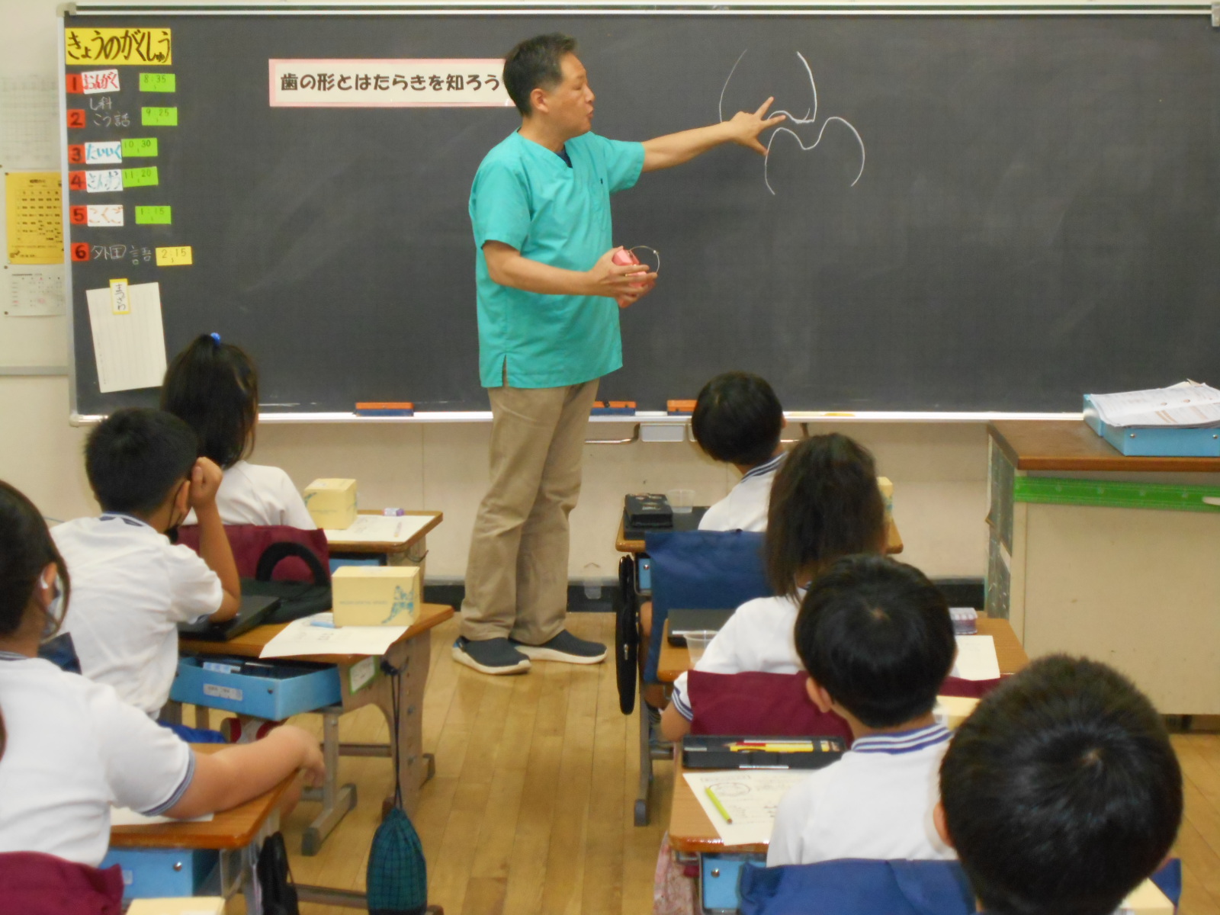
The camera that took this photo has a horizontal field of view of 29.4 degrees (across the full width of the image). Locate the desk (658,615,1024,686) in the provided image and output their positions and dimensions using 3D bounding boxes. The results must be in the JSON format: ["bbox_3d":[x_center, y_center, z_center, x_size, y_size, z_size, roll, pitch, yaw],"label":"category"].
[{"bbox_3d":[0.387,0.604,3.920,0.600,0.585,0.410,0,8,3],"label":"desk"}]

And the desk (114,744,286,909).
[{"bbox_3d":[-0.725,0.722,3.073,0.600,0.585,0.420,0,8,3],"label":"desk"}]

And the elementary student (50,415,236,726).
[{"bbox_3d":[-0.775,0.425,3.774,0.400,0.980,0.520,2,8,16],"label":"elementary student"}]

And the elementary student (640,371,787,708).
[{"bbox_3d":[0.286,0.285,4.883,0.432,0.985,0.683,0,8,-2],"label":"elementary student"}]

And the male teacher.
[{"bbox_3d":[0.035,-0.287,6.361,0.560,1.680,0.840,6,10,38],"label":"male teacher"}]

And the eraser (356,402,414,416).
[{"bbox_3d":[-0.653,-0.141,6.755,0.168,0.036,0.062,0,8,1],"label":"eraser"}]

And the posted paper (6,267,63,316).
[{"bbox_3d":[-1.728,-0.501,7.030,0.196,0.154,0.010,0,8,0],"label":"posted paper"}]

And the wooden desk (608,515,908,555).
[{"bbox_3d":[0.330,0.448,5.158,0.600,0.585,0.410,0,8,3],"label":"wooden desk"}]

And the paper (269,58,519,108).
[{"bbox_3d":[-0.625,-1.077,6.686,0.710,0.138,0.006,0,8,1],"label":"paper"}]

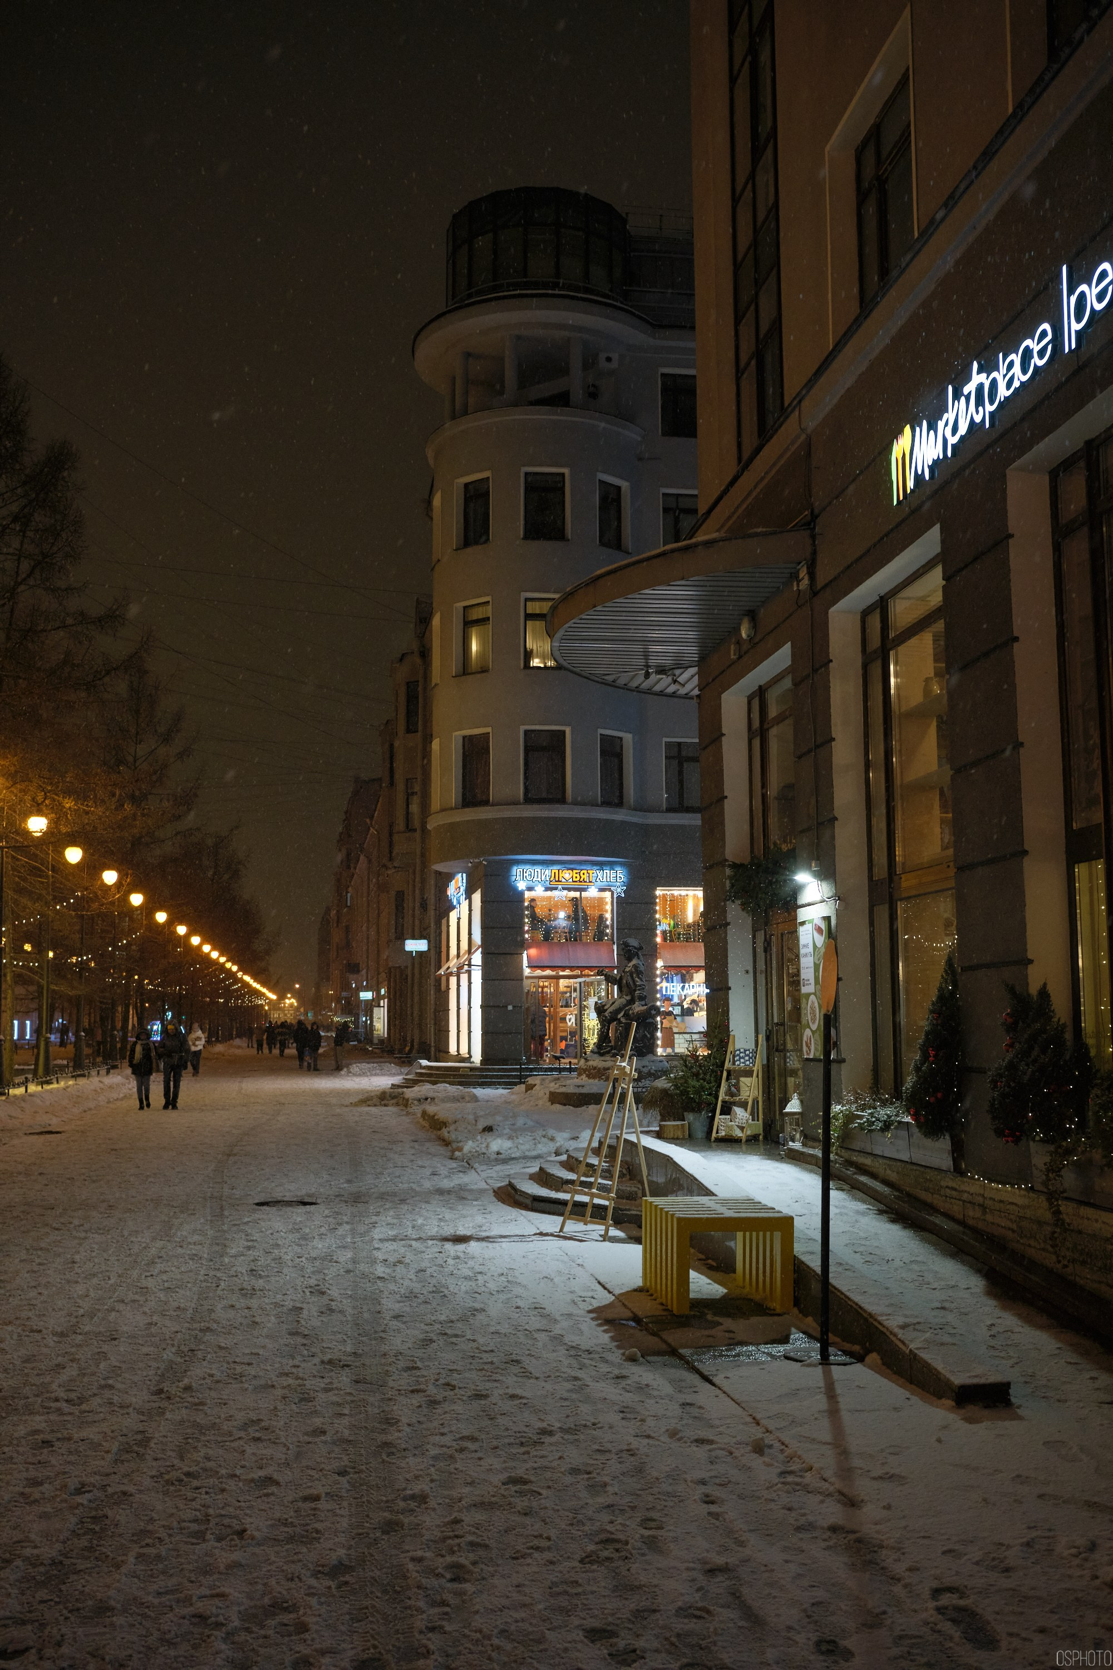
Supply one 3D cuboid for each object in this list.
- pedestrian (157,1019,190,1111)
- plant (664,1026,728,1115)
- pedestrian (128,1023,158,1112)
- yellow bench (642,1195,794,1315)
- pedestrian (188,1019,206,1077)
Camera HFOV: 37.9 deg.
[{"bbox_3d":[-7.554,4.551,32.139,0.570,1.765,0.420,1,-7,-8],"label":"pedestrian"},{"bbox_3d":[1.419,2.413,16.500,0.600,0.870,0.600,1,-7,-8],"label":"plant"},{"bbox_3d":[-8.169,4.626,32.118,0.510,1.610,0.400,1,-7,-8],"label":"pedestrian"},{"bbox_3d":[0.970,2.538,9.859,0.704,0.545,1.012,1,-7,-7],"label":"yellow bench"},{"bbox_3d":[-11.343,6.787,51.301,0.500,1.680,0.400,1,-7,-8],"label":"pedestrian"}]

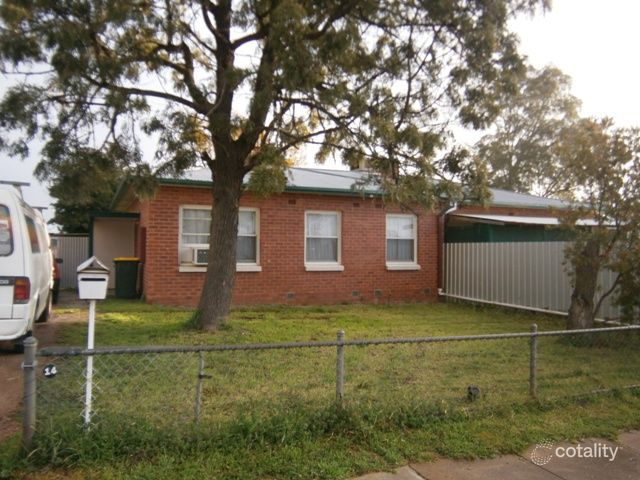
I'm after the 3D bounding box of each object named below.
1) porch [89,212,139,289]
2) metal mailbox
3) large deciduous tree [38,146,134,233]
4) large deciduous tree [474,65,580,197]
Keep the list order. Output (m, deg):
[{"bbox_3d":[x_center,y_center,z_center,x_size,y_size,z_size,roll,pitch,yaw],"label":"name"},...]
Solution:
[{"bbox_3d":[-5.718,0.363,13.351,1.220,2.150,1.500,1,-2,-24],"label":"porch"},{"bbox_3d":[-1.700,0.288,3.600,0.230,0.310,0.310,2,-1,-27],"label":"metal mailbox"},{"bbox_3d":[-10.100,-1.200,20.800,3.900,5.500,3.800,1,-1,0],"label":"large deciduous tree"},{"bbox_3d":[12.950,-4.400,30.000,6.800,12.600,6.600,1,-1,0],"label":"large deciduous tree"}]

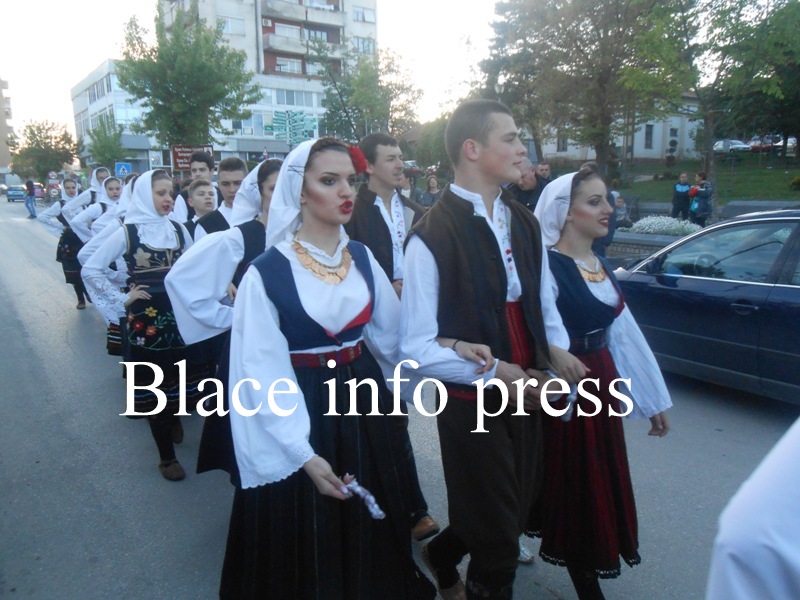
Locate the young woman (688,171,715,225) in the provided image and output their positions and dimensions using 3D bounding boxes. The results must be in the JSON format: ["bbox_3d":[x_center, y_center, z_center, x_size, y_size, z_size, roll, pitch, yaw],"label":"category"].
[{"bbox_3d":[6.852,-2.062,13.657,0.500,1.680,0.500,4,12,18],"label":"young woman"}]

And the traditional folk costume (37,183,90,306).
[{"bbox_3d":[-4.273,-0.715,7.654,0.660,1.620,0.450,-6,13,-29],"label":"traditional folk costume"}]

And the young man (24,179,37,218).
[{"bbox_3d":[-16.262,-4.404,26.445,0.400,1.710,0.480,6,13,30],"label":"young man"}]

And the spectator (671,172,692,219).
[{"bbox_3d":[6.678,-2.134,14.254,0.540,1.730,0.330,4,12,19],"label":"spectator"}]

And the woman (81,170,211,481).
[{"bbox_3d":[-1.331,0.146,3.205,0.600,1.640,0.450,-9,14,-39],"label":"woman"}]

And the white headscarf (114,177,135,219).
[{"bbox_3d":[-1.794,-0.689,4.022,0.250,0.310,0.270,-8,14,-36],"label":"white headscarf"}]

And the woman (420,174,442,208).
[{"bbox_3d":[0.563,-1.368,10.736,0.500,1.650,0.300,1,11,6],"label":"woman"}]

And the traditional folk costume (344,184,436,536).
[{"bbox_3d":[-0.038,0.300,2.675,0.520,1.540,0.450,-8,13,-35],"label":"traditional folk costume"}]

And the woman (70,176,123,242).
[{"bbox_3d":[-3.250,-0.525,6.723,0.720,1.672,0.420,-6,13,-29],"label":"woman"}]

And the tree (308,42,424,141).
[{"bbox_3d":[-1.712,-8.145,28.980,5.400,8.100,5.200,0,11,0],"label":"tree"}]

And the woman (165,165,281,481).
[{"bbox_3d":[-0.672,0.245,2.614,0.600,1.670,0.450,-8,14,-37],"label":"woman"}]

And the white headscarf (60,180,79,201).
[{"bbox_3d":[-4.133,-1.373,7.526,0.220,0.270,0.250,-6,13,-29],"label":"white headscarf"}]

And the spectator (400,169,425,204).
[{"bbox_3d":[0.211,-1.274,10.143,0.500,1.730,0.320,6,13,29],"label":"spectator"}]

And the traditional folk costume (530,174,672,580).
[{"bbox_3d":[0.712,0.242,2.155,0.500,1.350,0.400,-8,14,-36],"label":"traditional folk costume"}]

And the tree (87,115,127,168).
[{"bbox_3d":[-17.126,-7.981,35.123,2.400,5.500,2.400,-8,13,-34],"label":"tree"}]

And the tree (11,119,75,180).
[{"bbox_3d":[-32.970,-12.836,55.573,5.800,7.249,5.800,-8,13,-34],"label":"tree"}]

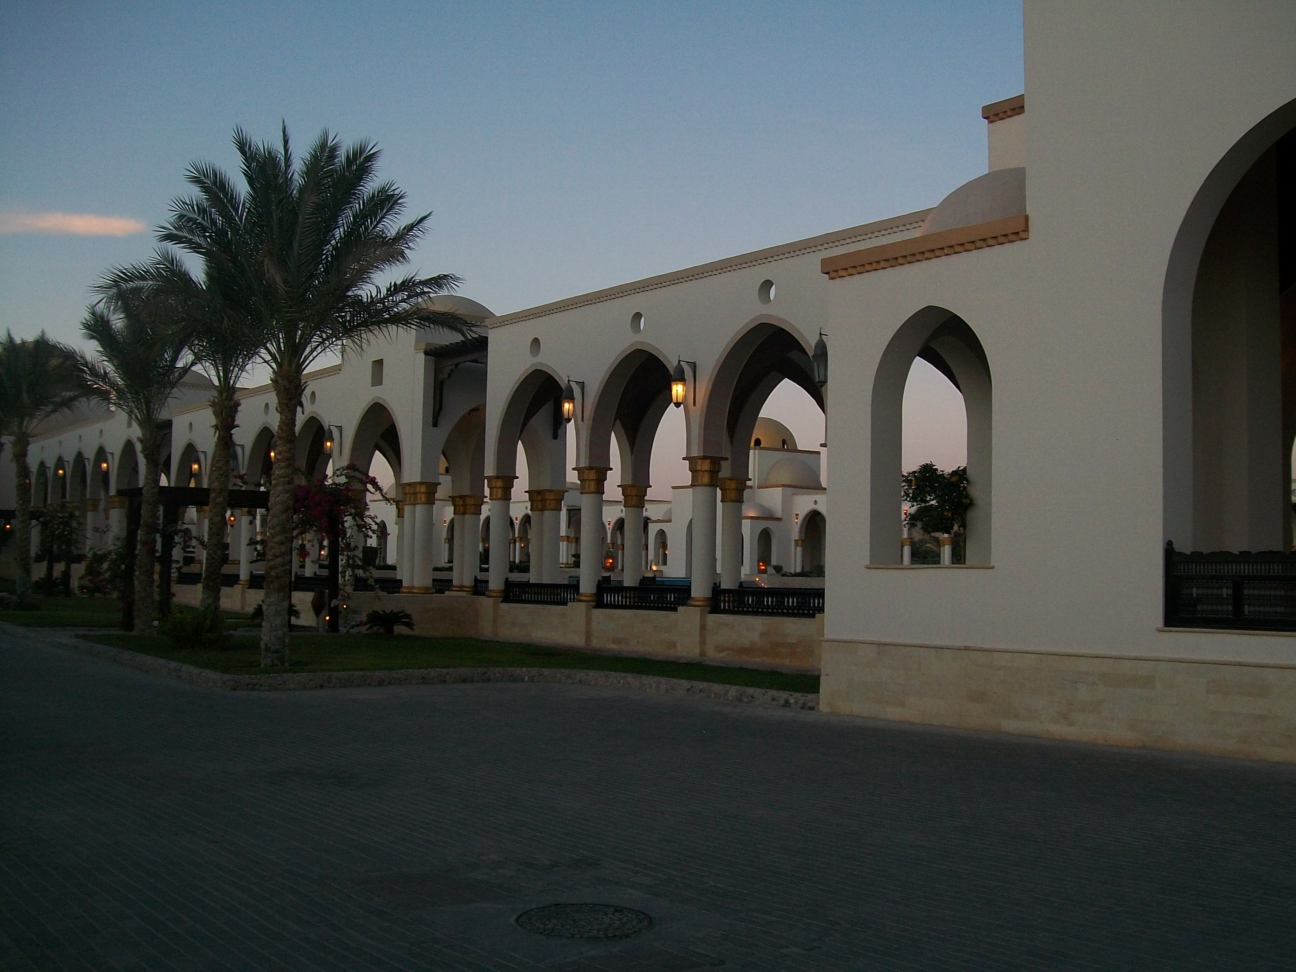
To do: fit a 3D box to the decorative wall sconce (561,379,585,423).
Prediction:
[{"bbox_3d":[-1.474,-1.669,26.526,0.530,0.880,0.280,4,-5,-38],"label":"decorative wall sconce"}]

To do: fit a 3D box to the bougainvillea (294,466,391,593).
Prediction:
[{"bbox_3d":[-7.557,1.057,33.093,2.050,3.182,2.170,4,-5,-36],"label":"bougainvillea"}]

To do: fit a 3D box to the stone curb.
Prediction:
[{"bbox_3d":[-7.725,3.072,24.069,23.355,0.286,5.187,-3,-6,43],"label":"stone curb"}]

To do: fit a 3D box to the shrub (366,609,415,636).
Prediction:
[{"bbox_3d":[-6.464,3.391,33.686,1.215,0.694,1.215,4,-5,-36],"label":"shrub"}]

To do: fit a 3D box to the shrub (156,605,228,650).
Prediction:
[{"bbox_3d":[-8.533,2.658,25.270,1.262,0.873,1.329,4,-5,-36],"label":"shrub"}]

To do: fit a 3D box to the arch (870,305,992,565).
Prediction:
[{"bbox_3d":[3.701,-0.614,16.854,0.612,3.213,1.856,5,-5,-40],"label":"arch"}]

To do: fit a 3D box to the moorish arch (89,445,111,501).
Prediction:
[{"bbox_3d":[-23.970,-0.661,59.729,0.572,2.258,3.485,4,-5,-36],"label":"moorish arch"}]

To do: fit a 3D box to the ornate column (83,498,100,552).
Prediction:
[{"bbox_3d":[-25.269,1.969,61.260,0.645,2.861,0.645,4,-5,-36],"label":"ornate column"}]

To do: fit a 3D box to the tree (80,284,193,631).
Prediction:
[{"bbox_3d":[-10.940,-0.630,28.924,2.800,7.470,2.800,1,-4,0],"label":"tree"}]

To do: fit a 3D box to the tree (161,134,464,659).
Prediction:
[{"bbox_3d":[-5.060,-1.410,19.959,4.500,8.040,4.500,1,-4,0],"label":"tree"}]

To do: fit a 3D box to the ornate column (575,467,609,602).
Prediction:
[{"bbox_3d":[-1.120,0.947,26.665,0.580,2.670,0.580,1,-4,0],"label":"ornate column"}]

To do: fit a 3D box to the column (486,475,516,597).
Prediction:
[{"bbox_3d":[-3.240,1.085,29.320,0.580,2.640,0.580,1,-4,0],"label":"column"}]

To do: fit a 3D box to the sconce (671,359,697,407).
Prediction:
[{"bbox_3d":[0.646,-1.807,23.871,0.530,0.890,0.280,4,-5,-38],"label":"sconce"}]

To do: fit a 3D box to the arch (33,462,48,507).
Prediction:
[{"bbox_3d":[-30.533,-0.159,68.529,0.572,2.258,3.350,4,-5,-36],"label":"arch"}]

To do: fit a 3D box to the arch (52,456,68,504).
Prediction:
[{"bbox_3d":[-23.431,-0.235,54.093,0.500,1.980,2.600,4,-5,-38],"label":"arch"}]

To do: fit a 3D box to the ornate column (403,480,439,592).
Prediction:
[{"bbox_3d":[-5.883,1.345,34.645,0.612,2.856,1.102,4,-5,-36],"label":"ornate column"}]

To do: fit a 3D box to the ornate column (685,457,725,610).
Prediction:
[{"bbox_3d":[0.996,0.810,24.014,0.580,2.680,0.580,1,-4,0],"label":"ornate column"}]

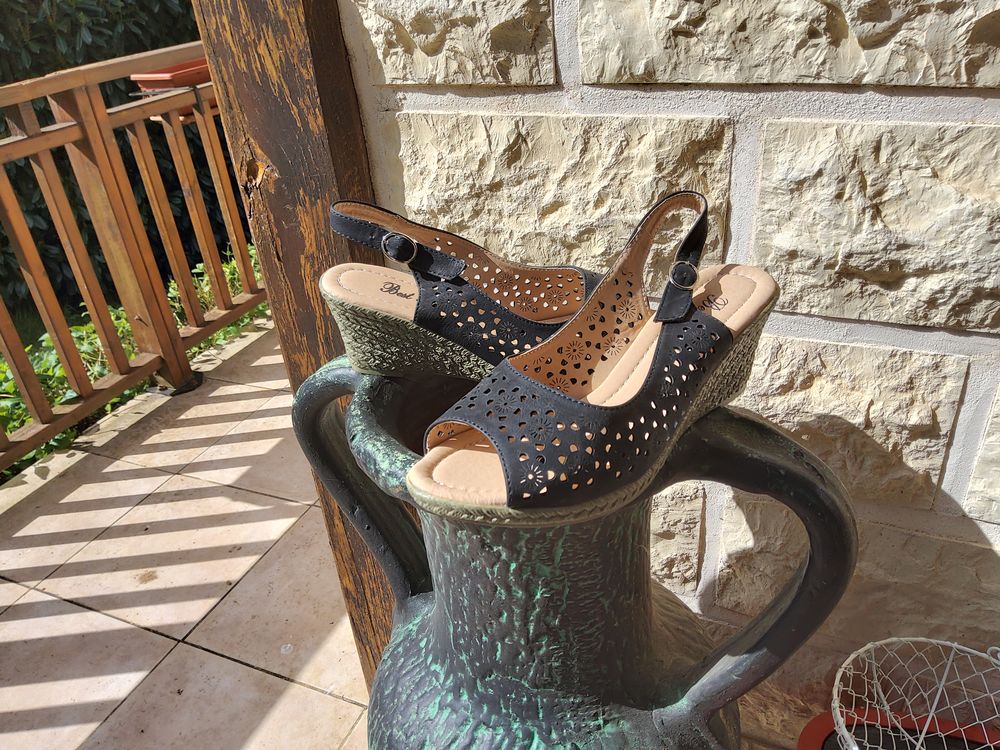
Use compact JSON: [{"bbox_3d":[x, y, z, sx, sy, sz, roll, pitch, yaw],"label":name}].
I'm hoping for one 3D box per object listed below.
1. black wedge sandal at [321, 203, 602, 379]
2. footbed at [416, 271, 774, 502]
[{"bbox_3d":[0.003,-0.058,0.462,0.238,0.113,0.090,-2,36,8],"label":"black wedge sandal"},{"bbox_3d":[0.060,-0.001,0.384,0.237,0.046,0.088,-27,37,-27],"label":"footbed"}]

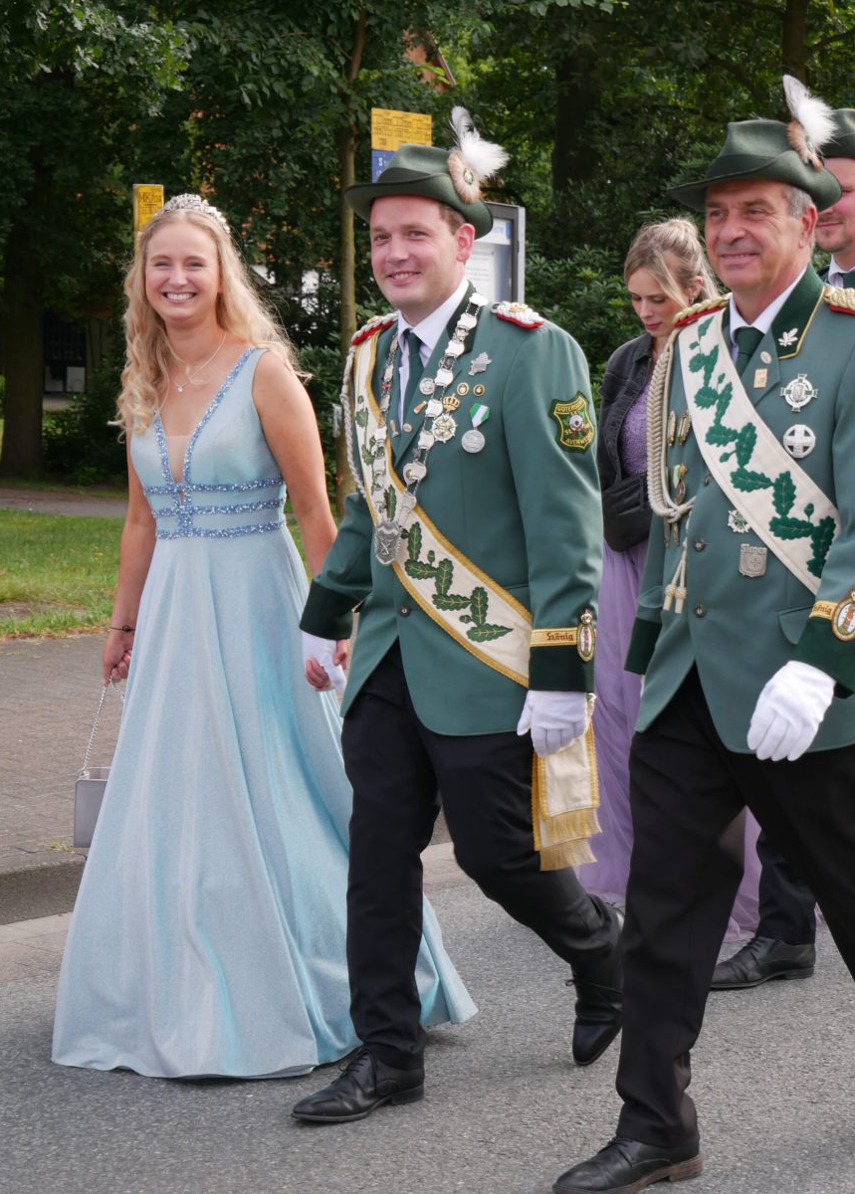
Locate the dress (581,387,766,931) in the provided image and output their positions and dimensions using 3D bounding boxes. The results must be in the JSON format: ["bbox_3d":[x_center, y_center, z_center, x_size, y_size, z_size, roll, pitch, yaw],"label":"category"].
[{"bbox_3d":[0.660,0.118,6.611,0.700,1.400,0.620,-6,9,-43],"label":"dress"}]

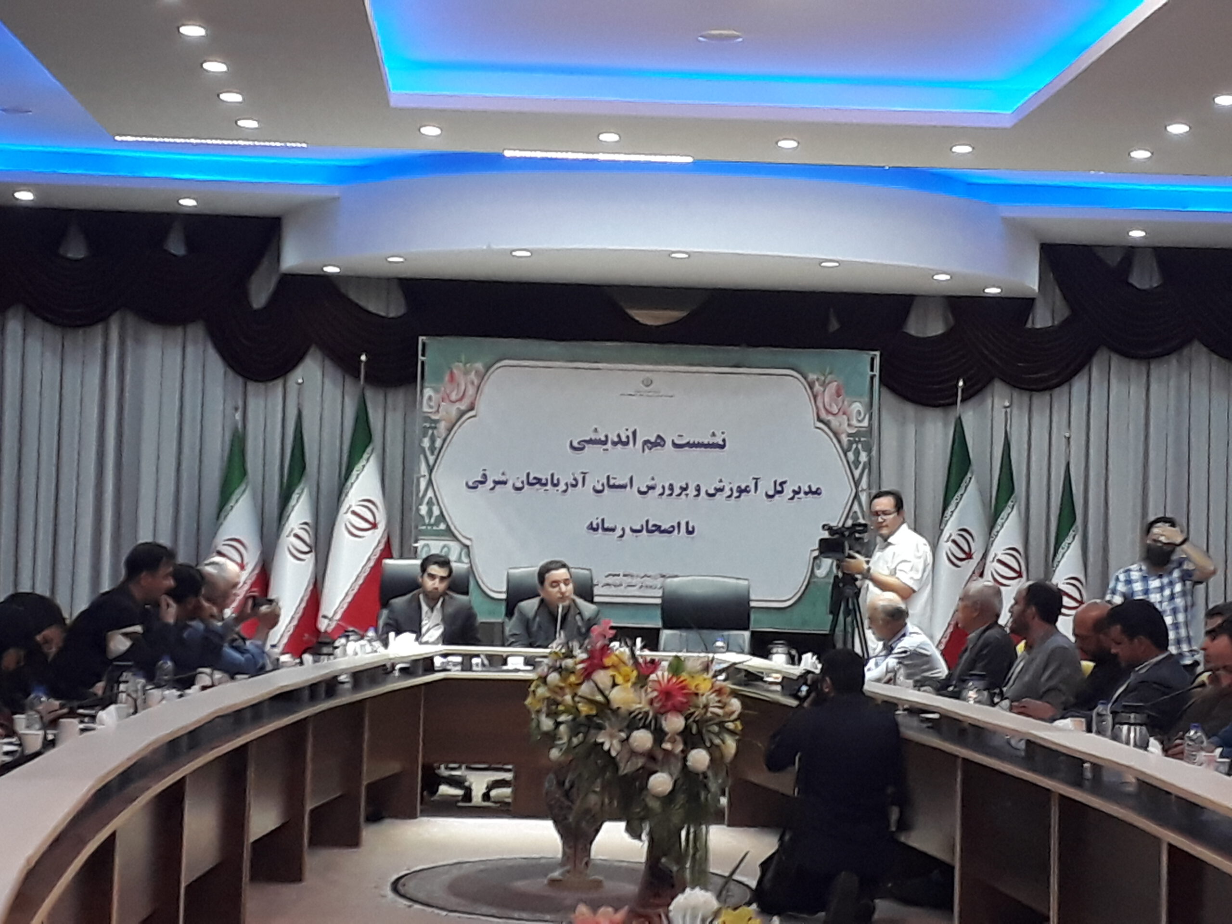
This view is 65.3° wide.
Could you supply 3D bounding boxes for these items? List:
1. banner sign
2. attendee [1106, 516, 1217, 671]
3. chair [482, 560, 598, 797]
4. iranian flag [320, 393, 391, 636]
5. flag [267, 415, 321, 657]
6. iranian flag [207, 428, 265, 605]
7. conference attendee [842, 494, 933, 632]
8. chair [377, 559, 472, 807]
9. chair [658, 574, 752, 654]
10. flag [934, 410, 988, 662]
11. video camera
[{"bbox_3d":[0.213,0.166,6.750,3.240,1.980,0.100,2,-3,0],"label":"banner sign"},{"bbox_3d":[3.142,1.086,5.529,0.600,1.620,0.380,0,-3,25],"label":"attendee"},{"bbox_3d":[-0.369,1.181,5.219,0.600,1.190,0.670,2,-3,-1],"label":"chair"},{"bbox_3d":[-1.728,0.375,6.400,0.460,1.660,0.270,2,-3,-6],"label":"iranian flag"},{"bbox_3d":[-2.138,0.497,6.400,0.380,1.680,0.250,2,-3,-6],"label":"flag"},{"bbox_3d":[-2.529,0.599,6.400,0.420,1.660,0.260,2,-3,-9],"label":"iranian flag"},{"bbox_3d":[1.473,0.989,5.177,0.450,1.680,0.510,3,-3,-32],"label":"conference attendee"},{"bbox_3d":[-1.017,1.151,5.220,0.600,1.210,0.670,2,-3,-3],"label":"chair"},{"bbox_3d":[0.479,1.218,5.247,0.600,1.170,0.670,2,-3,1],"label":"chair"},{"bbox_3d":[2.292,0.529,6.400,0.400,1.660,0.260,1,-3,6],"label":"flag"},{"bbox_3d":[1.196,0.417,5.050,0.310,0.210,0.160,3,-3,-28],"label":"video camera"}]

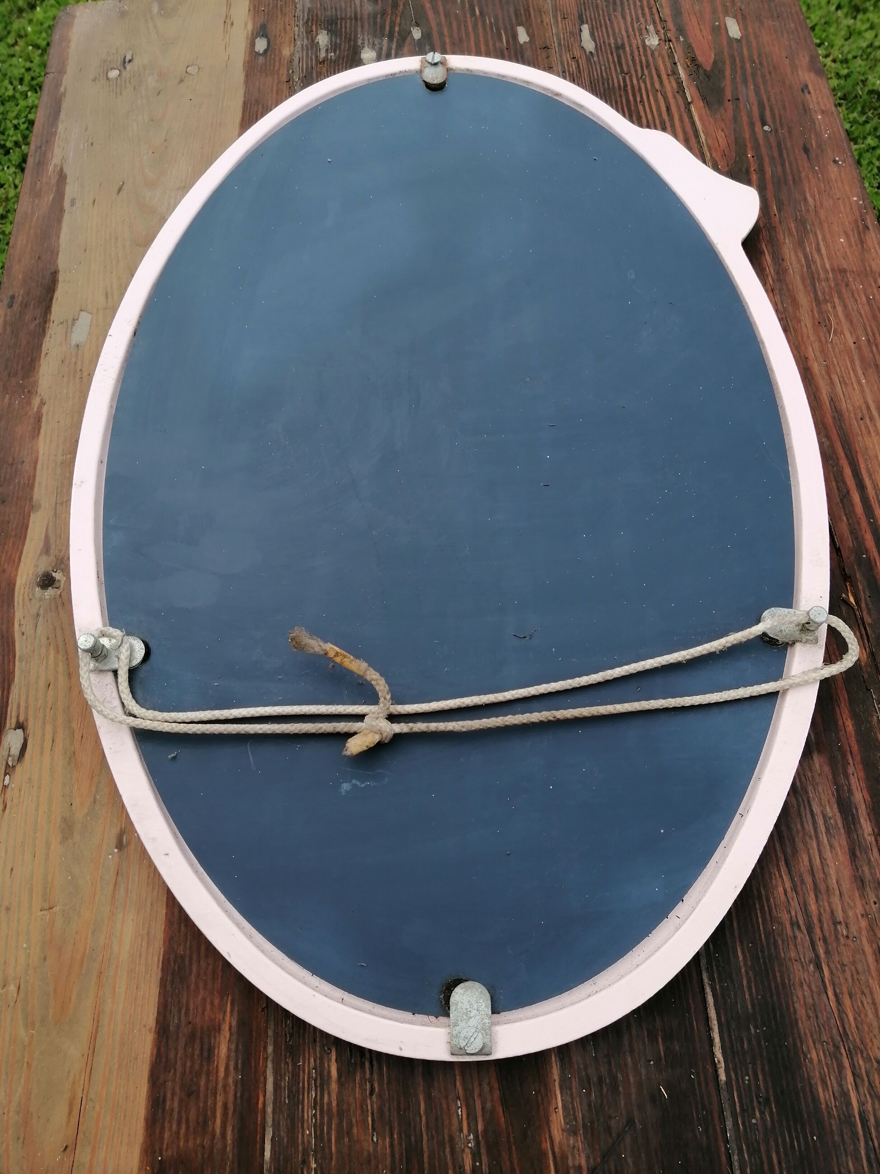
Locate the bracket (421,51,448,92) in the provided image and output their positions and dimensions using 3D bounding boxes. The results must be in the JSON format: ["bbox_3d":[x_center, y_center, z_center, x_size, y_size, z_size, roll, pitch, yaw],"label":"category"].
[{"bbox_3d":[-0.005,-0.432,0.733,0.022,0.010,0.032,-3,66,0],"label":"bracket"}]

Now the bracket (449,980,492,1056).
[{"bbox_3d":[0.016,0.217,0.444,0.021,0.006,0.033,-3,66,0],"label":"bracket"}]

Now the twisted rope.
[{"bbox_3d":[0.016,0.057,0.510,0.458,0.024,0.080,-1,66,1],"label":"twisted rope"}]

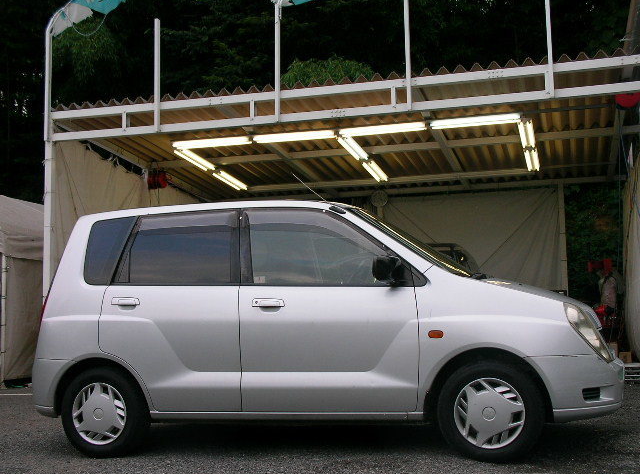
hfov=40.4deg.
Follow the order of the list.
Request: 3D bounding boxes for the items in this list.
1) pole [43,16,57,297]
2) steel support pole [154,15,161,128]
[{"bbox_3d":[-3.648,-0.428,11.613,0.110,5.156,0.120,-3,-7,15],"label":"pole"},{"bbox_3d":[-2.115,-2.113,11.320,0.060,1.510,0.060,-3,-7,15],"label":"steel support pole"}]

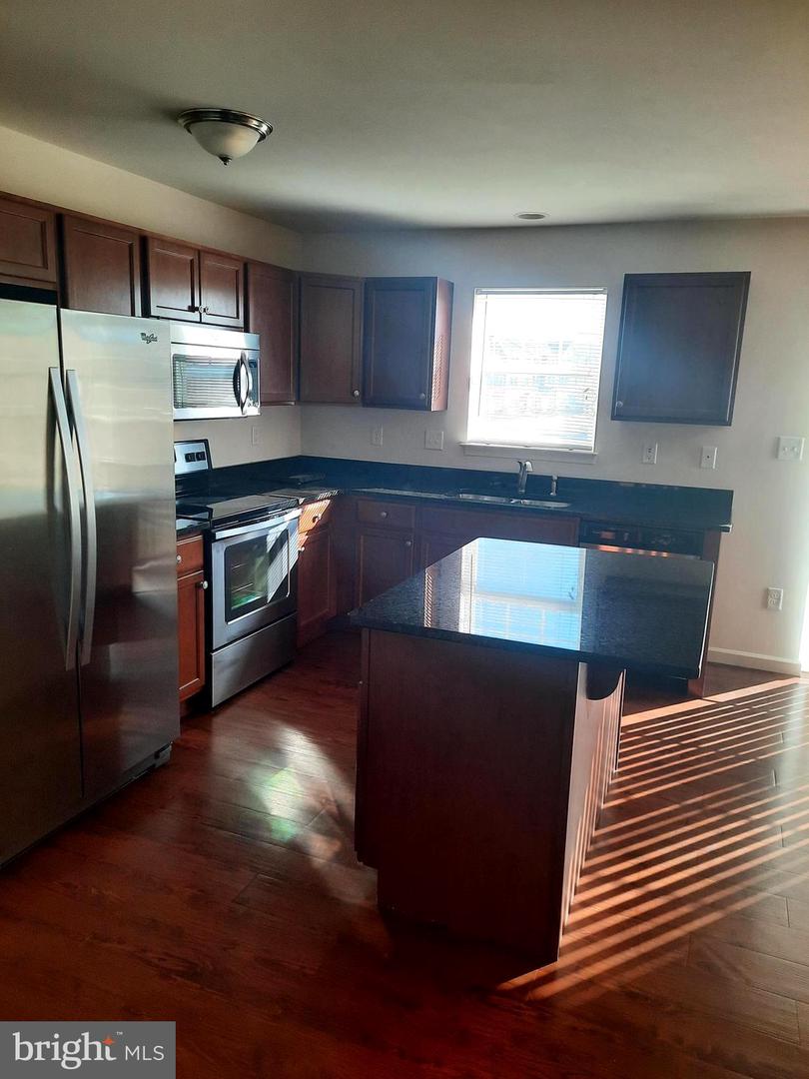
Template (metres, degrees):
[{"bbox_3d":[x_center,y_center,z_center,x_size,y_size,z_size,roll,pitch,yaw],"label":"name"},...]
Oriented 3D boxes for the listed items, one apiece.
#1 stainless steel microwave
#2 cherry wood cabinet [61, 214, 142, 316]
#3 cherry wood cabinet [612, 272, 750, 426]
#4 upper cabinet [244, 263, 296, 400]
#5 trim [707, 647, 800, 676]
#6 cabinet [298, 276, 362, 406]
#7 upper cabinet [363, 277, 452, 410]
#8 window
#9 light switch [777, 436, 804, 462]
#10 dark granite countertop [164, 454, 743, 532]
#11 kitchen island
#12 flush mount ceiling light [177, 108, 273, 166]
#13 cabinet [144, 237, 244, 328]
[{"bbox_3d":[-1.086,-0.827,3.860,0.410,0.420,0.757,7,13,22],"label":"stainless steel microwave"},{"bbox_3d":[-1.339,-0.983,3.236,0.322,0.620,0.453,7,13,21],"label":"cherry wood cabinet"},{"bbox_3d":[1.489,-1.018,4.211,0.610,0.763,0.320,7,13,22],"label":"cherry wood cabinet"},{"bbox_3d":[-0.877,-1.145,4.414,0.320,0.763,0.504,7,13,22],"label":"upper cabinet"},{"bbox_3d":[2.015,0.703,4.492,0.499,0.082,0.016,7,13,22],"label":"trim"},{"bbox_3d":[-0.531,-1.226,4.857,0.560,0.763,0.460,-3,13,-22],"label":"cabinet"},{"bbox_3d":[0.017,-1.189,4.781,0.458,0.757,0.318,7,13,21],"label":"upper cabinet"},{"bbox_3d":[0.792,-1.024,4.712,0.787,0.931,0.090,7,13,22],"label":"window"},{"bbox_3d":[2.090,-0.489,4.224,0.119,0.120,0.015,7,13,21],"label":"light switch"},{"bbox_3d":[0.122,-0.150,3.832,2.776,0.144,2.330,7,13,21],"label":"dark granite countertop"},{"bbox_3d":[0.504,0.600,2.713,0.936,0.911,1.267,7,13,22],"label":"kitchen island"},{"bbox_3d":[-0.663,-1.467,2.896,0.345,0.140,0.345,2,12,0],"label":"flush mount ceiling light"},{"bbox_3d":[-1.104,-1.219,3.767,0.322,0.355,0.758,7,13,21],"label":"cabinet"}]

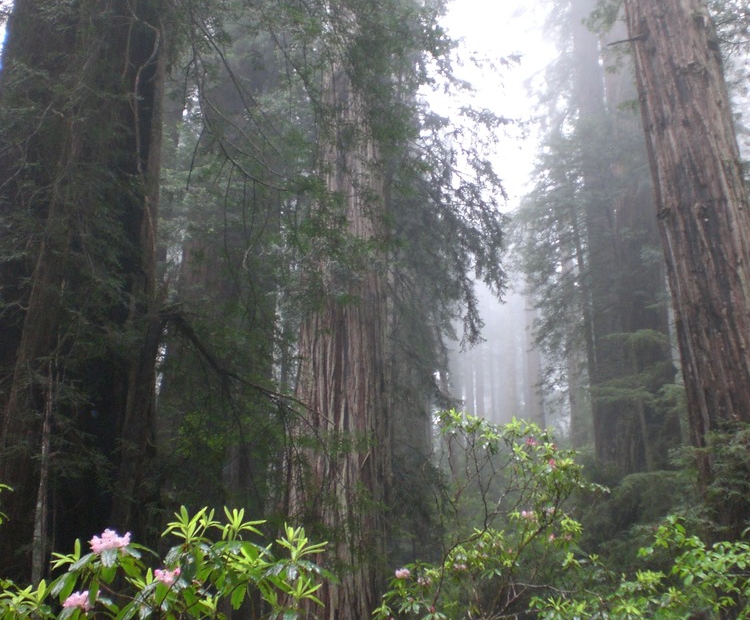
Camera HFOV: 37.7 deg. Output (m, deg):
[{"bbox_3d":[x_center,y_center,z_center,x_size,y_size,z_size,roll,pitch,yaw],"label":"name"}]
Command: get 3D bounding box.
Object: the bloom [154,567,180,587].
[{"bbox_3d":[-0.690,0.886,3.650,0.090,0.068,0.090,-3,20,-11],"label":"bloom"}]

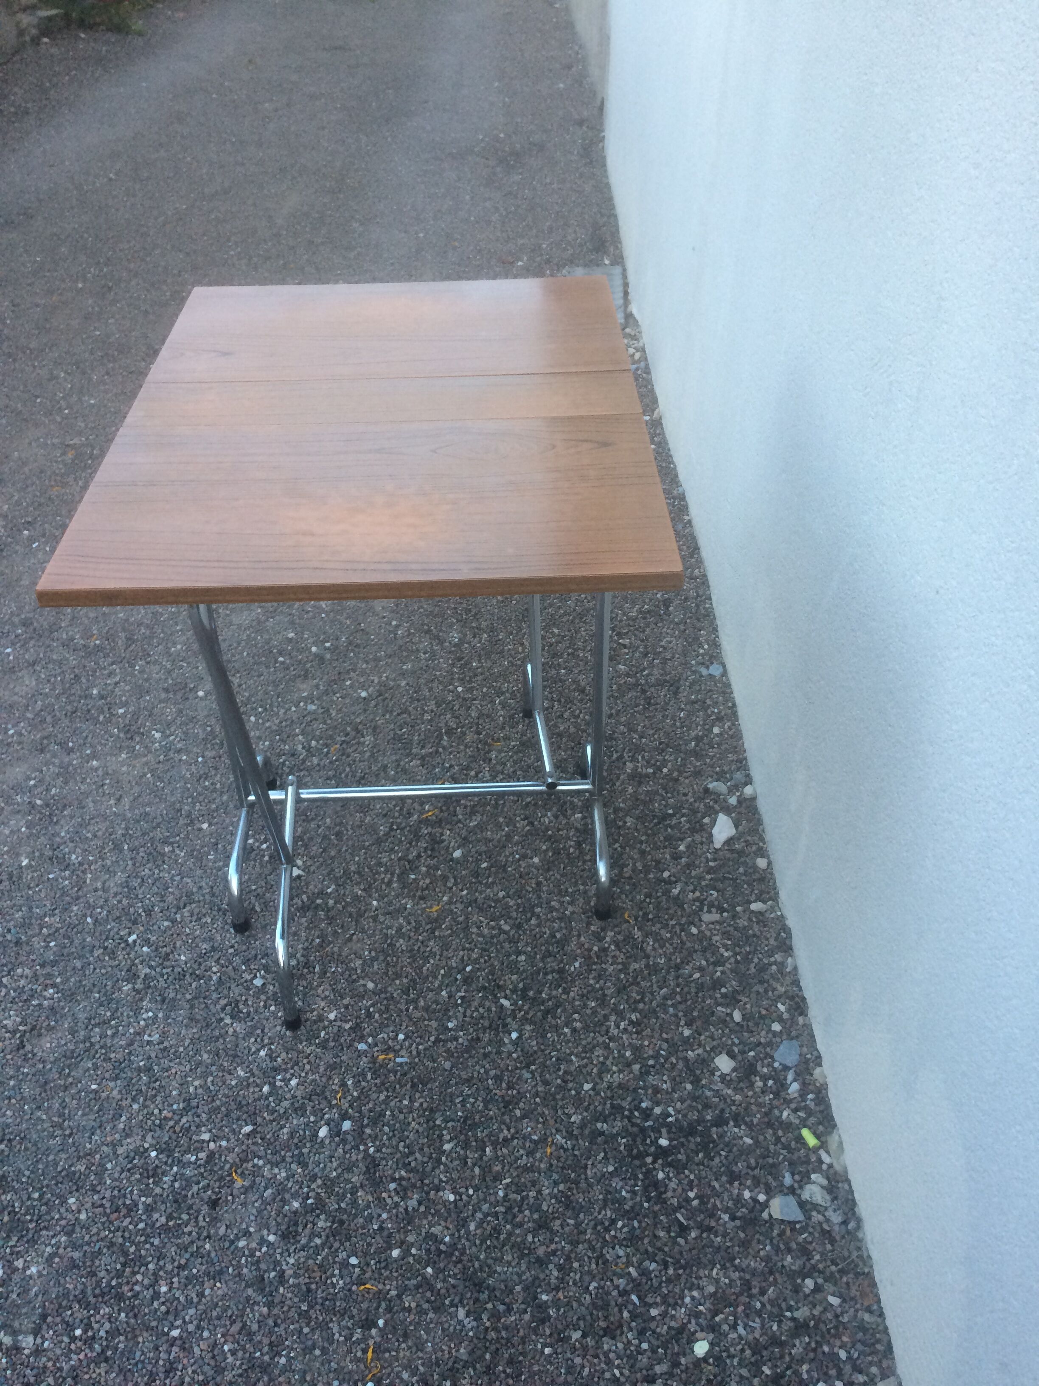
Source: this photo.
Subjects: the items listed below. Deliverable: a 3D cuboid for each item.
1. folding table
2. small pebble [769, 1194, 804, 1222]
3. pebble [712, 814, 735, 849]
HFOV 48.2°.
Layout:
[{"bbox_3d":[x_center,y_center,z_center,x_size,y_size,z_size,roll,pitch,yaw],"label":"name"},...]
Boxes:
[{"bbox_3d":[-0.152,-0.051,1.613,0.595,0.765,0.787,-2,39,-1],"label":"folding table"},{"bbox_3d":[0.318,0.612,1.378,0.036,0.012,0.028,-2,39,-1],"label":"small pebble"},{"bbox_3d":[0.327,0.222,1.857,0.034,0.021,0.060,11,40,15],"label":"pebble"}]

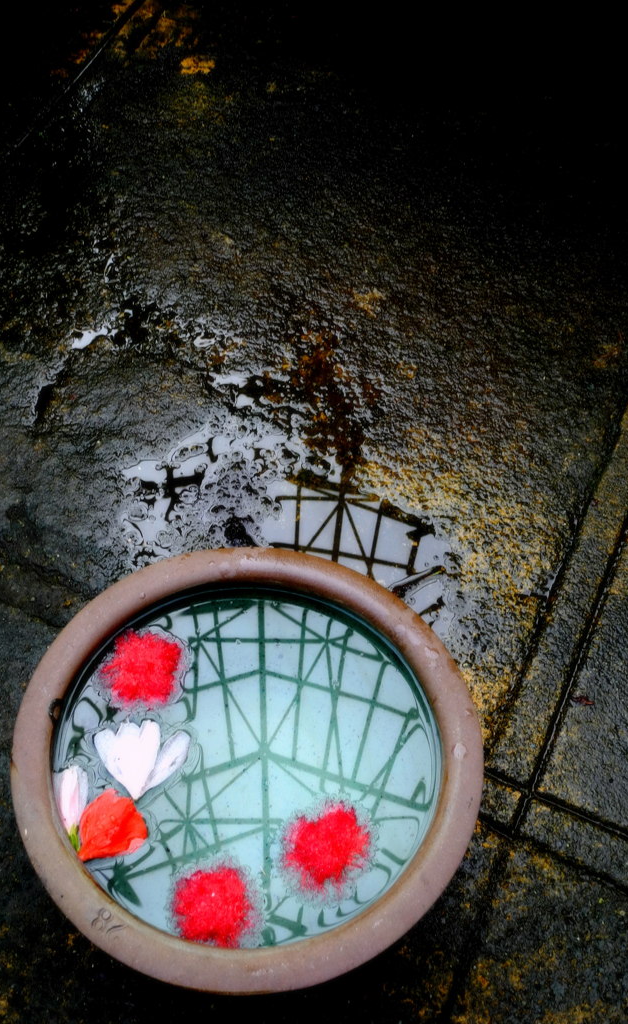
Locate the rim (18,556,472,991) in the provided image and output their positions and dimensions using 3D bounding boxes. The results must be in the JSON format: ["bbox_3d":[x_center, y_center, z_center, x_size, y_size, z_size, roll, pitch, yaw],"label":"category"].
[{"bbox_3d":[-0.055,0.204,0.967,0.400,0.070,0.400,2,56,-3],"label":"rim"}]

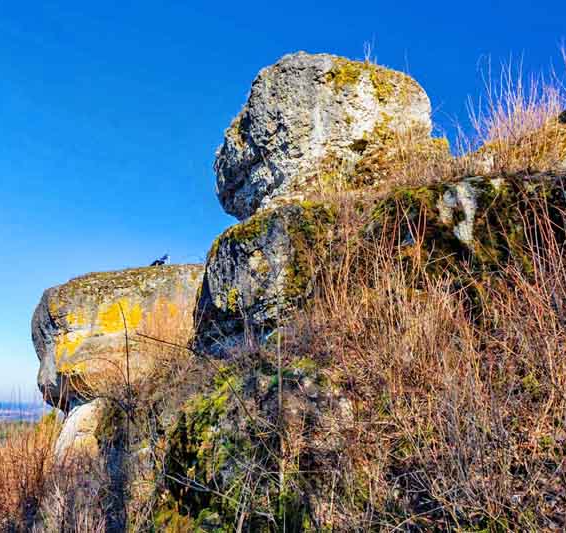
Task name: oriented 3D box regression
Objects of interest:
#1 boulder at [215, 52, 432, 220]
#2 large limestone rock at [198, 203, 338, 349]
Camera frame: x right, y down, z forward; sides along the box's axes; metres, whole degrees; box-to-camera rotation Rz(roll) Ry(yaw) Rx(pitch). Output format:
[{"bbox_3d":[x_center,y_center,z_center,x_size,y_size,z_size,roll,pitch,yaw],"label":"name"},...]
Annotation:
[{"bbox_3d":[0.740,-2.415,10.488,4.034,2.672,3.429,0,-14,0],"label":"boulder"},{"bbox_3d":[-0.287,0.220,9.217,2.334,2.541,2.334,0,-14,0],"label":"large limestone rock"}]

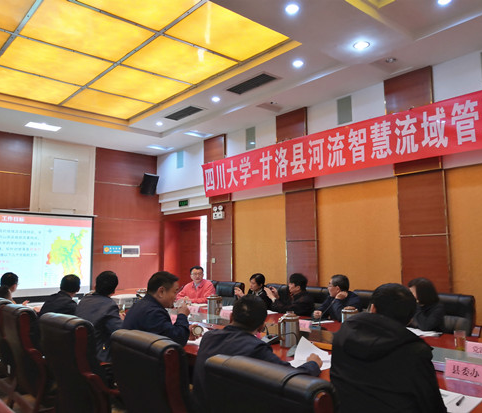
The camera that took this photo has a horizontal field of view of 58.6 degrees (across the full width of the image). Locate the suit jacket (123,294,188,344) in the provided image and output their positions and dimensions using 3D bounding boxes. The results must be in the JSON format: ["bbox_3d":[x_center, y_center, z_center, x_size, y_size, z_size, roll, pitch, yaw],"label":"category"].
[{"bbox_3d":[-0.440,0.880,2.468,0.500,0.730,0.550,4,-8,-37],"label":"suit jacket"}]

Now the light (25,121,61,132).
[{"bbox_3d":[-3.744,-1.512,8.161,0.580,0.060,0.310,5,-8,-41],"label":"light"}]

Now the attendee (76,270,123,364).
[{"bbox_3d":[-0.950,1.130,3.021,0.540,1.300,0.780,-5,-7,33],"label":"attendee"}]

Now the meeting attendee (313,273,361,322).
[{"bbox_3d":[0.969,1.255,4.036,0.750,1.180,0.600,3,-7,-34],"label":"meeting attendee"}]

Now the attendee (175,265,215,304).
[{"bbox_3d":[-0.614,1.413,5.739,0.580,1.250,0.750,-3,-6,23],"label":"attendee"}]

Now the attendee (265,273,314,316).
[{"bbox_3d":[0.467,1.245,3.979,0.780,1.250,0.540,2,-7,-22],"label":"attendee"}]

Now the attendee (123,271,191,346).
[{"bbox_3d":[-0.423,1.056,2.463,0.800,1.320,0.560,4,-8,-37],"label":"attendee"}]

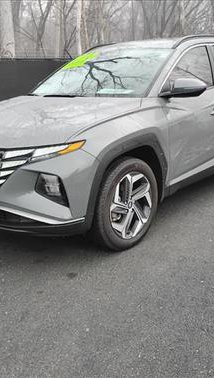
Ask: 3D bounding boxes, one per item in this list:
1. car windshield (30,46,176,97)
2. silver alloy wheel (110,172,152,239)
[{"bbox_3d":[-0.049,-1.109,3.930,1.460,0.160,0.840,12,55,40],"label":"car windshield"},{"bbox_3d":[0.120,0.110,3.167,0.190,0.520,0.520,12,21,40],"label":"silver alloy wheel"}]

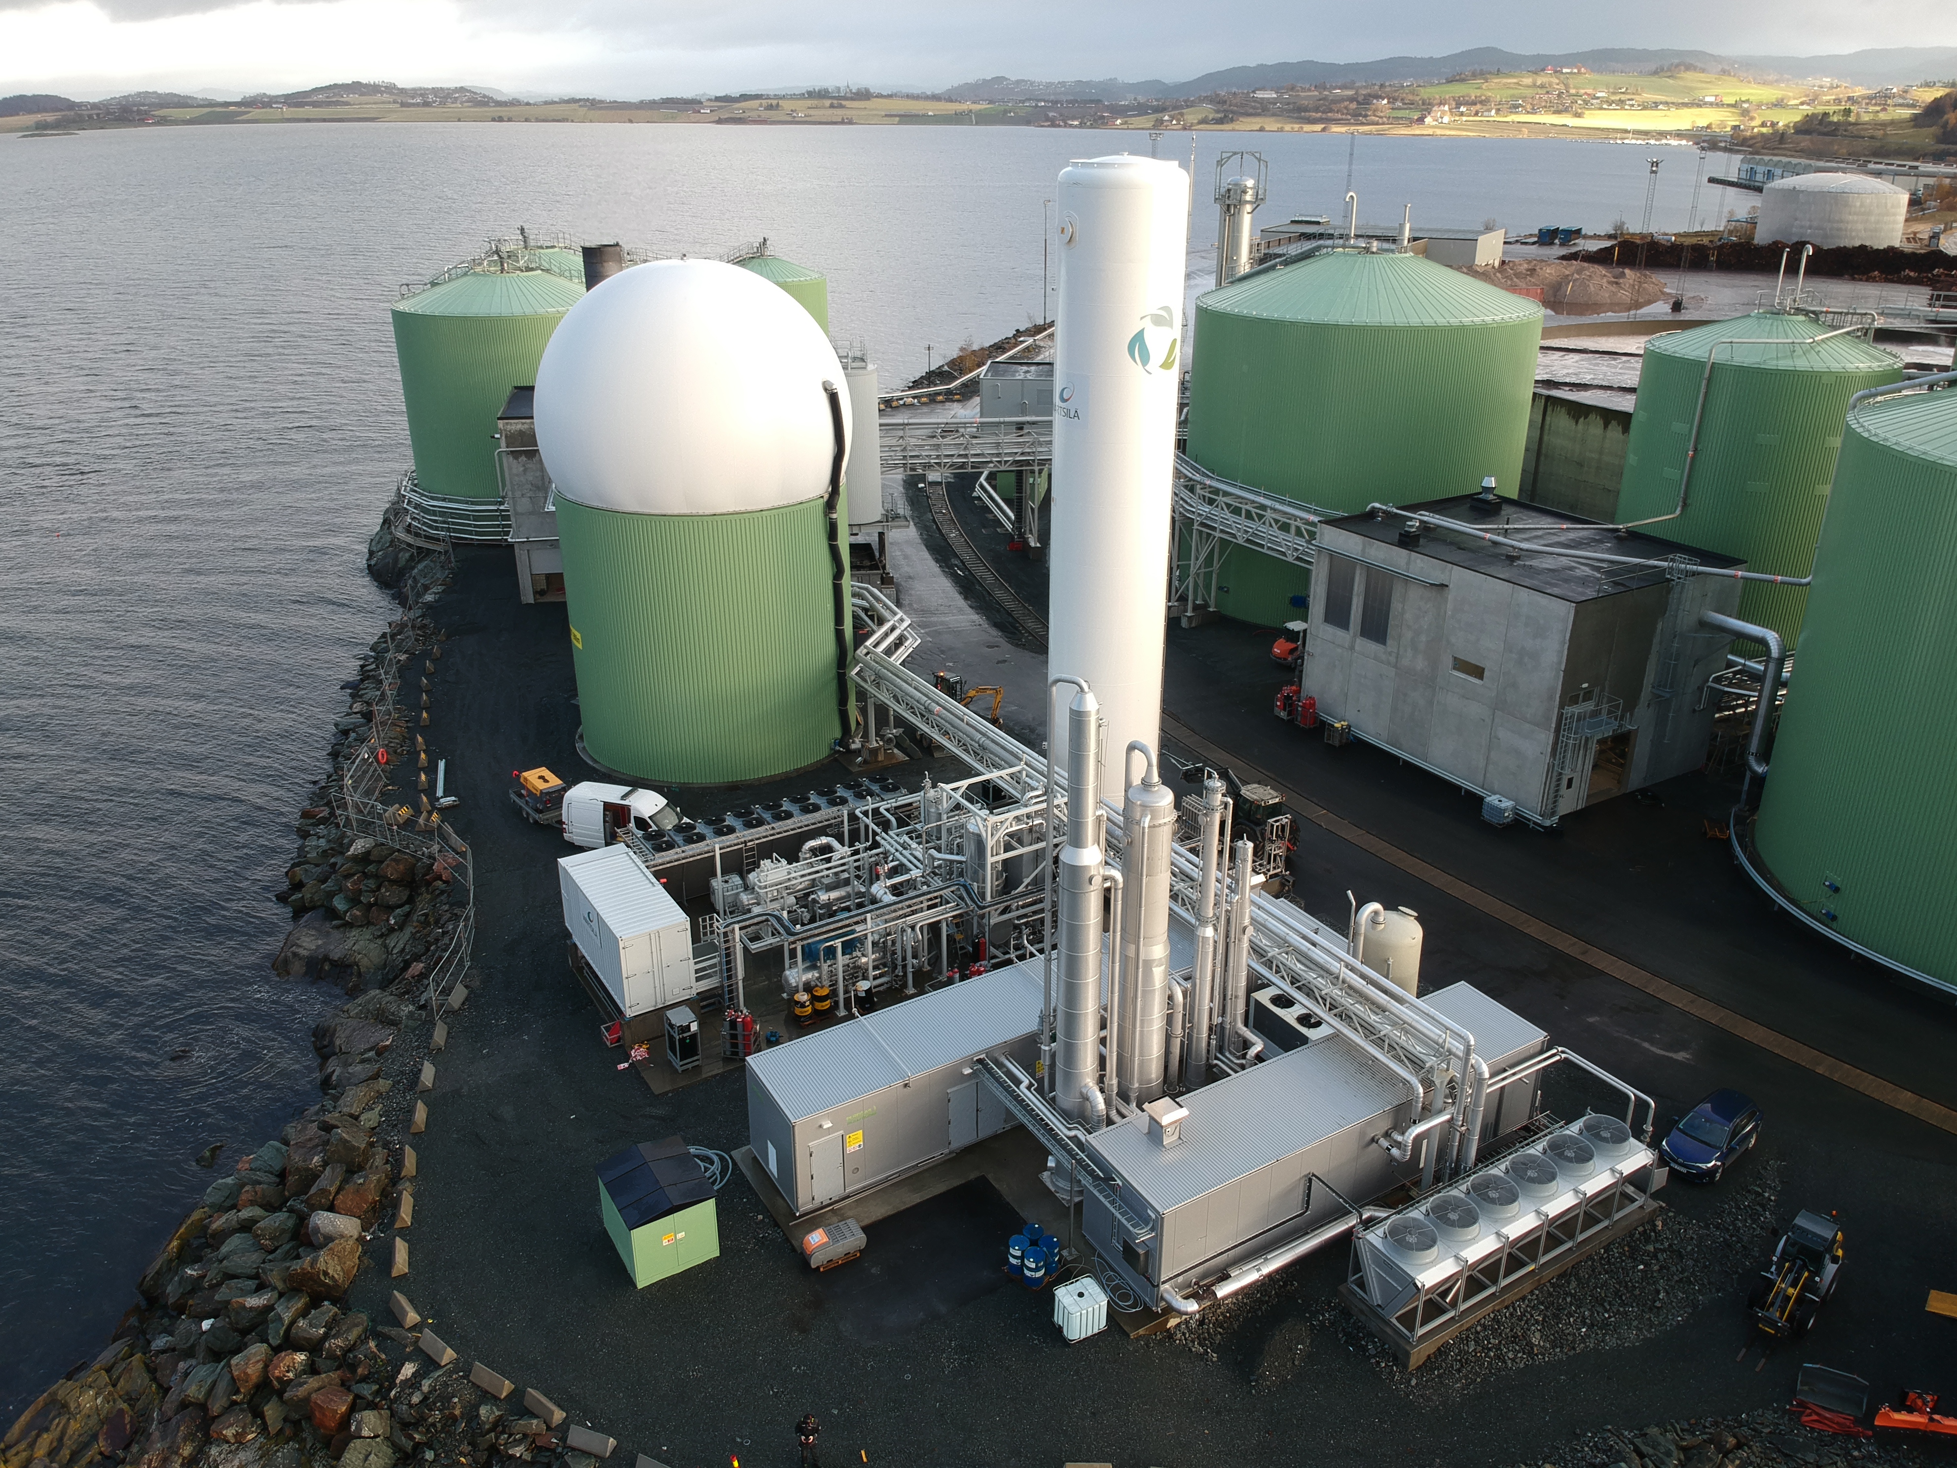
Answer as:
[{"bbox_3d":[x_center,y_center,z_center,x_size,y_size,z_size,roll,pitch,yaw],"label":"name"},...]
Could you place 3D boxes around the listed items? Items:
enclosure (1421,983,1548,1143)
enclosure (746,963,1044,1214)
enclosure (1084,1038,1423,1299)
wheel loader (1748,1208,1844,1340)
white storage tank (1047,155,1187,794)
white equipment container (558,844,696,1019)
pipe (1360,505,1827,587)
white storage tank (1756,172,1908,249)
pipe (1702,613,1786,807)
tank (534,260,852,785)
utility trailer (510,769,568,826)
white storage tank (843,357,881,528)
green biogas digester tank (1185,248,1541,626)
[{"bbox_3d":[15.359,11.072,46.268,4.675,3.422,3.547,-14,27,-28],"label":"enclosure"},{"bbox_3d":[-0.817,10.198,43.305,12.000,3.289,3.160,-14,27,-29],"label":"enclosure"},{"bbox_3d":[8.241,12.826,42.296,9.818,3.422,3.547,-14,27,-28],"label":"enclosure"},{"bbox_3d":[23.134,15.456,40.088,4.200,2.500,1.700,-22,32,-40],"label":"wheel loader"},{"bbox_3d":[4.954,-6.792,52.921,4.406,27.400,4.406,0,23,0],"label":"white storage tank"},{"bbox_3d":[-12.419,6.712,49.741,2.440,2.850,6.450,-14,27,-29],"label":"white equipment container"},{"bbox_3d":[26.871,-8.373,64.518,19.700,0.850,1.700,17,29,35],"label":"pipe"},{"bbox_3d":[198.285,-121.066,328.683,30.400,16.875,30.400,0,23,0],"label":"white storage tank"},{"bbox_3d":[36.889,-1.668,69.107,1.200,8.100,4.500,-13,27,-26],"label":"pipe"},{"bbox_3d":[-13.445,-10.886,69.505,14.900,23.600,14.900,0,24,0],"label":"tank"},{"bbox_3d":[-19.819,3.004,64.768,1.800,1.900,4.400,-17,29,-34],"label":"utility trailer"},{"bbox_3d":[-8.222,-18.814,91.076,4.000,9.900,4.000,0,24,0],"label":"white storage tank"},{"bbox_3d":[23.932,-19.558,90.074,20.800,21.200,20.800,0,23,0],"label":"green biogas digester tank"}]

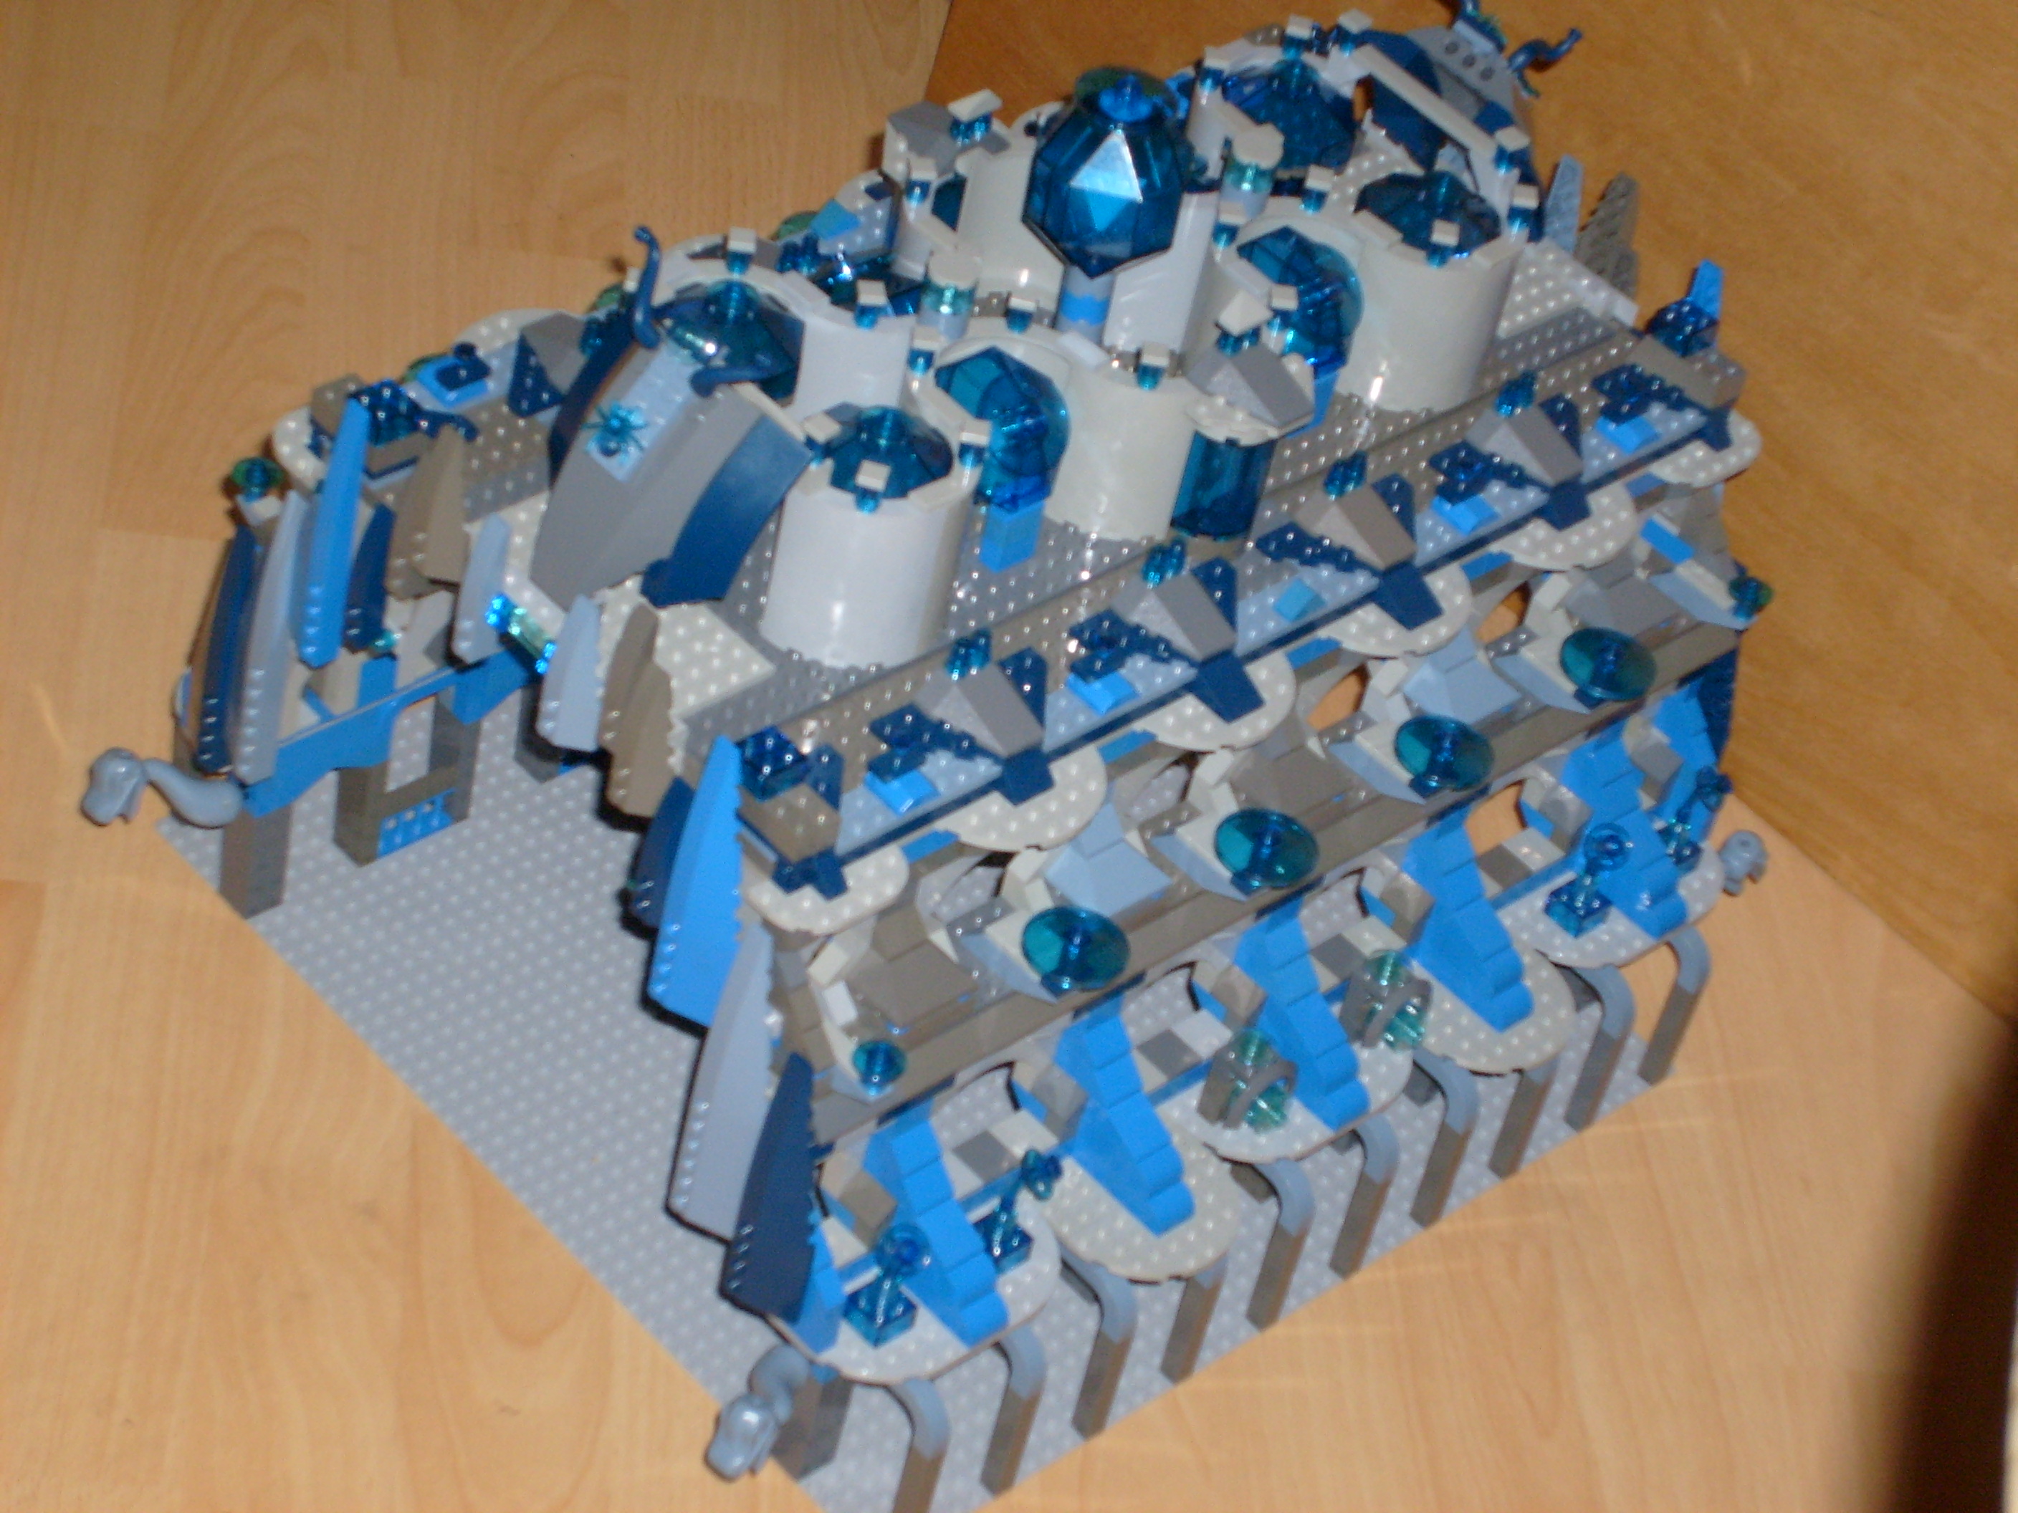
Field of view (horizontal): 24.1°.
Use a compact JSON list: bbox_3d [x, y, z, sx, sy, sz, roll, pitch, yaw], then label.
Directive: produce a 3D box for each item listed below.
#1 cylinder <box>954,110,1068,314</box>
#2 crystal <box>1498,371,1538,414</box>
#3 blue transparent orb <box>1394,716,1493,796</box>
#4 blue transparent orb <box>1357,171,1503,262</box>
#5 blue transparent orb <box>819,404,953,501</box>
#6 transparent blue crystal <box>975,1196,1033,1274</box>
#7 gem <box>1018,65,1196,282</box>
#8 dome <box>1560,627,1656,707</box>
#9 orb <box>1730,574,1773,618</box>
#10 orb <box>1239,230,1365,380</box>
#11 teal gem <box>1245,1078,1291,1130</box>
[{"bbox_3d":[0.004,-0.175,1.495,0.047,0.060,0.047,-27,56,-36],"label":"cylinder"},{"bbox_3d":[0.162,-0.116,1.506,0.016,0.011,0.008,-27,56,-36],"label":"crystal"},{"bbox_3d":[0.135,0.000,1.474,0.032,0.010,0.032,8,42,-7],"label":"blue transparent orb"},{"bbox_3d":[0.132,-0.171,1.481,0.047,0.018,0.047,8,42,-7],"label":"blue transparent orb"},{"bbox_3d":[-0.038,-0.091,1.362,0.040,0.016,0.040,8,42,-7],"label":"blue transparent orb"},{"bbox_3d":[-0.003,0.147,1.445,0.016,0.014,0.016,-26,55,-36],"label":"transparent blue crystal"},{"bbox_3d":[0.032,-0.178,1.427,0.034,0.052,0.034,-26,55,-36],"label":"gem"},{"bbox_3d":[0.193,-0.027,1.528,0.032,0.008,0.032,8,42,-7],"label":"dome"},{"bbox_3d":[0.246,-0.053,1.568,0.016,0.013,0.016,8,42,-7],"label":"orb"},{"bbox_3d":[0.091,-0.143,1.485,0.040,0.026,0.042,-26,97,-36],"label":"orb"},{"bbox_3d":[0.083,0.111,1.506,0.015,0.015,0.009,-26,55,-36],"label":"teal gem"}]

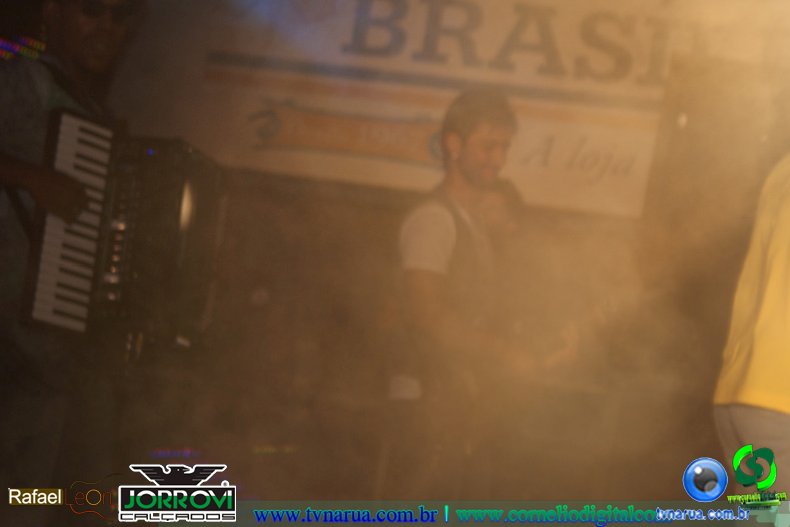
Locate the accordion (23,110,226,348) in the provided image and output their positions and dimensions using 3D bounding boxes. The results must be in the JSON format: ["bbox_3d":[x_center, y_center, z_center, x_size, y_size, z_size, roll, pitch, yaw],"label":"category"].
[{"bbox_3d":[-0.565,-0.052,4.730,0.195,0.455,0.390,-7,-18,44],"label":"accordion"}]

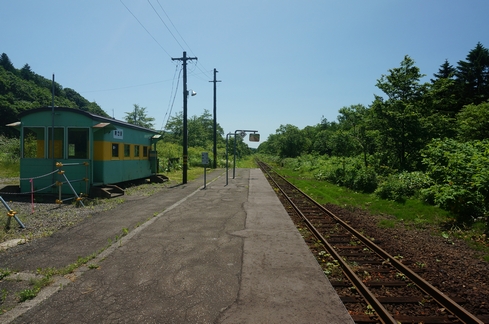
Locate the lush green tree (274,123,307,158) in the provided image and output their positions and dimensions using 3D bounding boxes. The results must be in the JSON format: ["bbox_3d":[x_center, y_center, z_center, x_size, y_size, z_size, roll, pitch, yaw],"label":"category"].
[{"bbox_3d":[8.765,-2.978,62.000,6.300,8.330,6.300,0,1,2],"label":"lush green tree"}]

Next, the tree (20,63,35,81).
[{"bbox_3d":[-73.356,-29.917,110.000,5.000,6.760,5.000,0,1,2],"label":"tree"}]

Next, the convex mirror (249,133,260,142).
[{"bbox_3d":[0.716,-1.652,22.400,0.730,0.570,0.150,0,1,-2],"label":"convex mirror"}]

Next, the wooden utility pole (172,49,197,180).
[{"bbox_3d":[-3.381,-2.488,18.400,1.450,7.500,0.300,0,1,2],"label":"wooden utility pole"}]

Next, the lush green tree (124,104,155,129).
[{"bbox_3d":[-11.727,-2.674,36.000,3.800,7.370,3.800,0,1,2],"label":"lush green tree"}]

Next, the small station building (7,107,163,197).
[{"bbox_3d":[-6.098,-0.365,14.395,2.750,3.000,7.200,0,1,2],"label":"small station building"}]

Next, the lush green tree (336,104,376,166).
[{"bbox_3d":[10.154,-1.697,29.500,4.000,7.030,4.000,0,1,2],"label":"lush green tree"}]

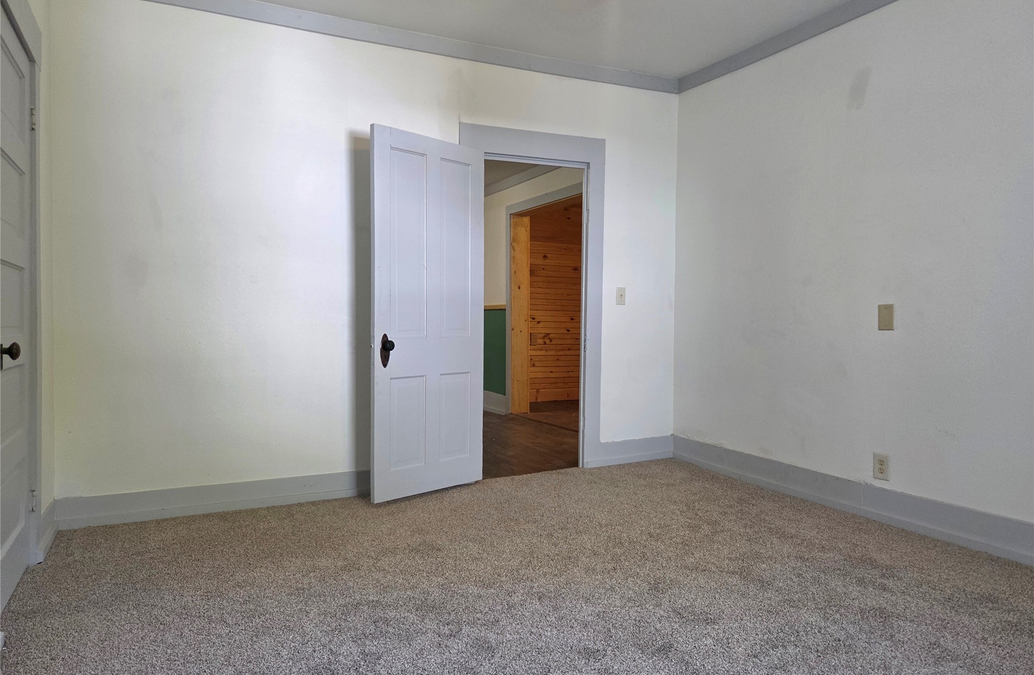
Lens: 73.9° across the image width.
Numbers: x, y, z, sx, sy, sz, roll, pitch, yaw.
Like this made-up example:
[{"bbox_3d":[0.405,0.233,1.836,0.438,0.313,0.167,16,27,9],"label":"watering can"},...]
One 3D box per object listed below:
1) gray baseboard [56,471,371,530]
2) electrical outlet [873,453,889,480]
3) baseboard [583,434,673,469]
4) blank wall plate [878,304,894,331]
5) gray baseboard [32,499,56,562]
[{"bbox_3d":[-1.216,0.783,3.523,1.900,0.152,0.025,-1,2,-26],"label":"gray baseboard"},{"bbox_3d":[1.735,0.619,3.273,0.009,0.115,0.071,-1,2,-26],"label":"electrical outlet"},{"bbox_3d":[0.745,0.747,4.493,0.700,0.155,0.025,-1,2,-26],"label":"baseboard"},{"bbox_3d":[1.740,-0.095,3.241,0.008,0.115,0.071,-1,2,-26],"label":"blank wall plate"},{"bbox_3d":[-1.983,0.806,2.897,0.026,0.162,0.410,-1,2,-26],"label":"gray baseboard"}]

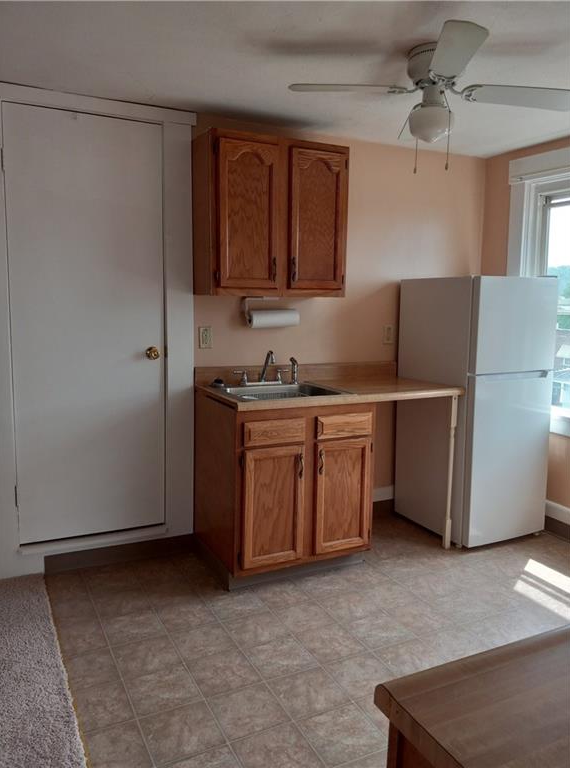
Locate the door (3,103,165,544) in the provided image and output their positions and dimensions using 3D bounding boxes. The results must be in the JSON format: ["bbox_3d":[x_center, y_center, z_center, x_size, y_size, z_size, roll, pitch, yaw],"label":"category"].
[{"bbox_3d":[-0.960,-0.257,2.976,0.726,2.069,0.045,-3,7,-27],"label":"door"}]

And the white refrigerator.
[{"bbox_3d":[1.140,0.131,3.665,0.600,1.517,0.663,-3,7,-27],"label":"white refrigerator"}]

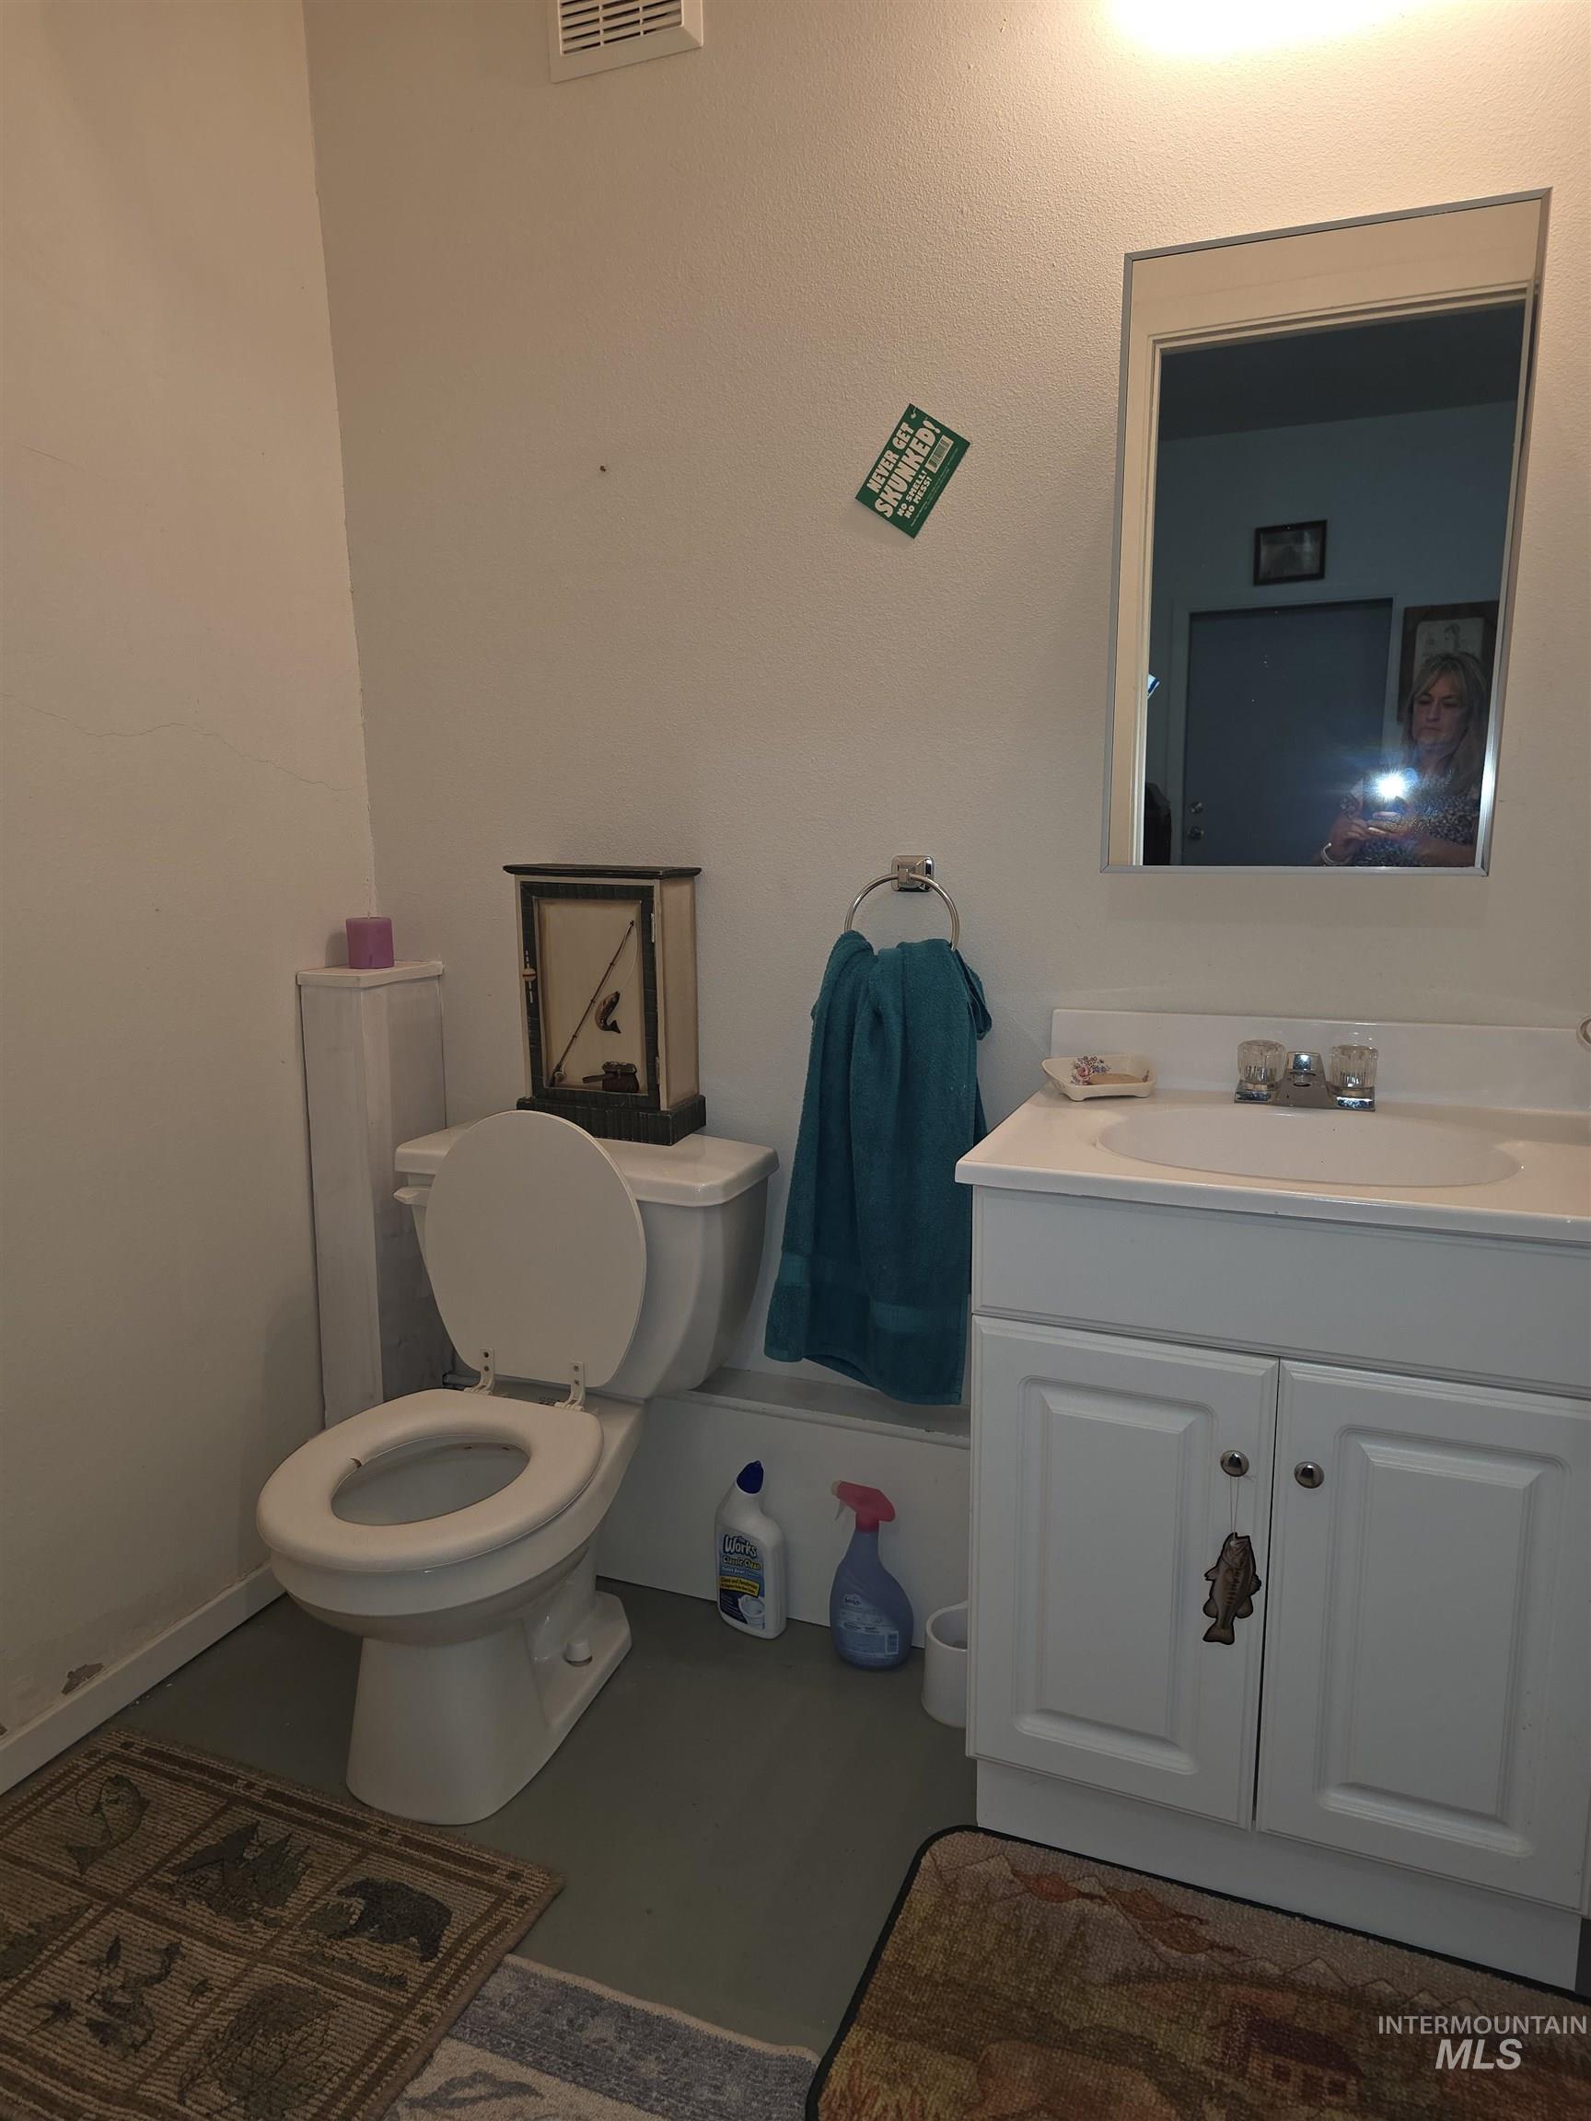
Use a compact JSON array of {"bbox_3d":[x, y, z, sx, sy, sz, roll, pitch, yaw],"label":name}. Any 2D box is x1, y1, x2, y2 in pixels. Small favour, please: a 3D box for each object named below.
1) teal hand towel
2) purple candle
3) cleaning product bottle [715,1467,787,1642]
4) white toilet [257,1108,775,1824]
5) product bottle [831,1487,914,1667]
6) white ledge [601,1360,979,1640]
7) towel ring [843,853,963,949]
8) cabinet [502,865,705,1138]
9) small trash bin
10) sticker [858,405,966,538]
[{"bbox_3d":[0.106,0.137,1.908,0.295,0.630,0.095,4,11,22],"label":"teal hand towel"},{"bbox_3d":[-0.644,-0.174,2.130,0.067,0.071,0.067,4,11,22],"label":"purple candle"},{"bbox_3d":[-0.063,0.689,2.006,0.096,0.250,0.056,6,12,34],"label":"cleaning product bottle"},{"bbox_3d":[-0.378,0.464,1.776,0.490,0.780,0.690,4,11,22],"label":"white toilet"},{"bbox_3d":[0.106,0.697,1.931,0.106,0.258,0.067,2,10,15],"label":"product bottle"},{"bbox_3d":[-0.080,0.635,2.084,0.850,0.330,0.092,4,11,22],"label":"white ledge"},{"bbox_3d":[0.142,-0.177,1.858,0.156,0.180,0.062,4,11,22],"label":"towel ring"},{"bbox_3d":[-0.267,-0.084,1.999,0.250,0.376,0.125,4,11,22],"label":"cabinet"},{"bbox_3d":[0.231,0.785,1.849,0.130,0.112,0.130,4,11,22],"label":"small trash bin"},{"bbox_3d":[0.146,-0.745,1.782,0.096,0.131,0.006,39,22,12],"label":"sticker"}]

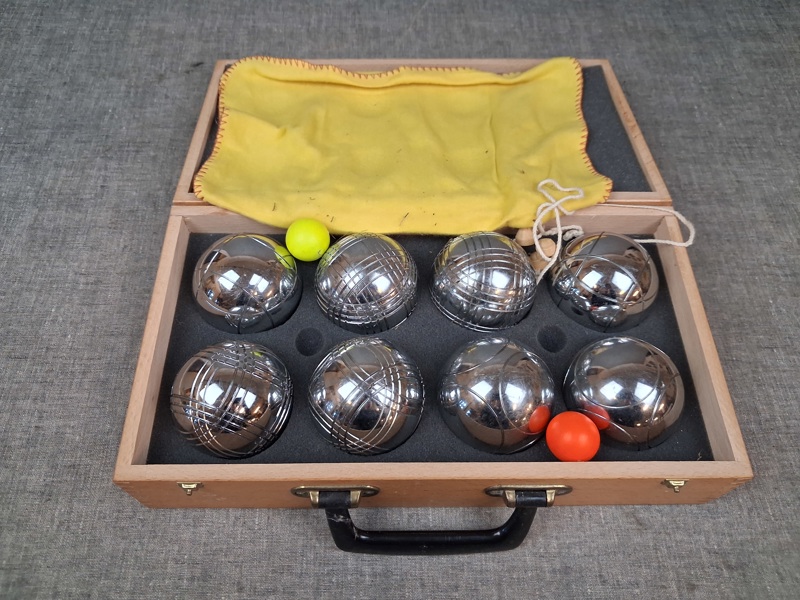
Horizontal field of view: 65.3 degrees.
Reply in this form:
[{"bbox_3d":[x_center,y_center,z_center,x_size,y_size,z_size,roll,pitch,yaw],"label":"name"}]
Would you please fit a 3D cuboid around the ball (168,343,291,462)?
[{"bbox_3d":[-0.105,0.062,0.392,0.073,0.073,0.073,0,59,-1],"label":"ball"}]

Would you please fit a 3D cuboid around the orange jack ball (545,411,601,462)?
[{"bbox_3d":[0.102,0.081,0.369,0.031,0.031,0.031,1,59,-1],"label":"orange jack ball"}]

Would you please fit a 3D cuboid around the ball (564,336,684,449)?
[{"bbox_3d":[0.141,0.059,0.394,0.072,0.072,0.072,1,59,-1],"label":"ball"}]

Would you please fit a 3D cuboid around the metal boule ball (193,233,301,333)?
[{"bbox_3d":[-0.106,-0.010,0.435,0.073,0.073,0.073,0,59,-1],"label":"metal boule ball"}]

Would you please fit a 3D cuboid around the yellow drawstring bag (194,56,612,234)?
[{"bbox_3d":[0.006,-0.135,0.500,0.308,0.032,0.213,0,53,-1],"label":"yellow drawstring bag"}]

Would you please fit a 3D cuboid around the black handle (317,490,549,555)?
[{"bbox_3d":[0.019,0.136,0.378,0.133,0.042,0.033,0,59,-1],"label":"black handle"}]

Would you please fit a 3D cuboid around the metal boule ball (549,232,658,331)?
[{"bbox_3d":[0.142,-0.011,0.436,0.072,0.072,0.072,1,59,-1],"label":"metal boule ball"}]

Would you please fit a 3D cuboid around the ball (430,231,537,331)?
[{"bbox_3d":[0.058,-0.012,0.435,0.072,0.072,0.072,1,59,-1],"label":"ball"}]

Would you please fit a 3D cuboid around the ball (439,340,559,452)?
[{"bbox_3d":[0.061,0.060,0.396,0.073,0.073,0.073,0,59,-1],"label":"ball"}]

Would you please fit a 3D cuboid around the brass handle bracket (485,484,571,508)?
[{"bbox_3d":[0.076,0.117,0.368,0.052,0.020,0.011,0,59,-1],"label":"brass handle bracket"}]

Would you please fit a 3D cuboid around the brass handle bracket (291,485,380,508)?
[{"bbox_3d":[-0.038,0.117,0.366,0.052,0.020,0.011,0,59,-1],"label":"brass handle bracket"}]

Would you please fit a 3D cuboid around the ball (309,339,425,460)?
[{"bbox_3d":[-0.020,0.060,0.391,0.072,0.072,0.072,0,59,-1],"label":"ball"}]

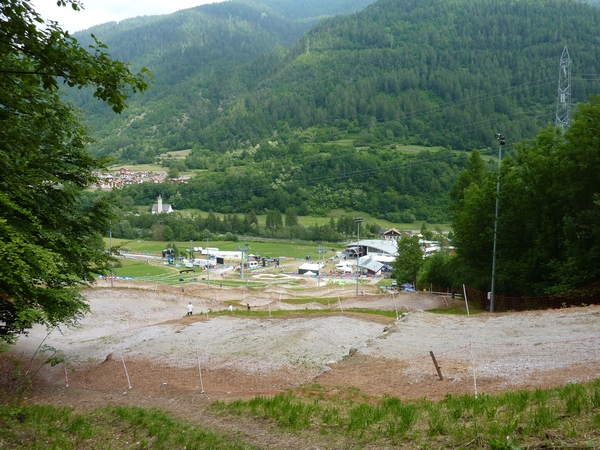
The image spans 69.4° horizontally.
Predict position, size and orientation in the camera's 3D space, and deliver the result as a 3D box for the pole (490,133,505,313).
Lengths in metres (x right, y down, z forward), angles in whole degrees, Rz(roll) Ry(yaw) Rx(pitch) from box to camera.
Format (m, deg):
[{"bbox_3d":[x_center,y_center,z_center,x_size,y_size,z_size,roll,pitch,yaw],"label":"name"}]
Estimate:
[{"bbox_3d":[19.500,-0.100,43.200,1.000,17.900,1.200,2,5,18],"label":"pole"}]

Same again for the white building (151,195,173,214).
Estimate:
[{"bbox_3d":[-180.000,-27.000,570.000,26.000,26.500,15.000,2,5,20],"label":"white building"}]

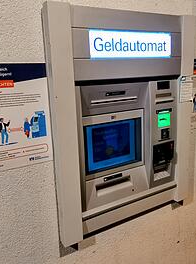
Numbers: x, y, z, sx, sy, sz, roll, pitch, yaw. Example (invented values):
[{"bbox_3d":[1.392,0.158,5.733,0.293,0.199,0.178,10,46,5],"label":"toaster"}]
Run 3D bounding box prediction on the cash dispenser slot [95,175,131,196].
[{"bbox_3d":[0.085,0.276,1.380,0.218,0.052,0.050,-10,15,-30],"label":"cash dispenser slot"}]

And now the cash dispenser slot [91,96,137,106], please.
[{"bbox_3d":[0.085,-0.151,1.292,0.268,0.022,0.025,-10,15,-30],"label":"cash dispenser slot"}]

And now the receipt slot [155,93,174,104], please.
[{"bbox_3d":[0.363,-0.179,1.430,0.127,0.048,0.025,-10,15,-30],"label":"receipt slot"}]

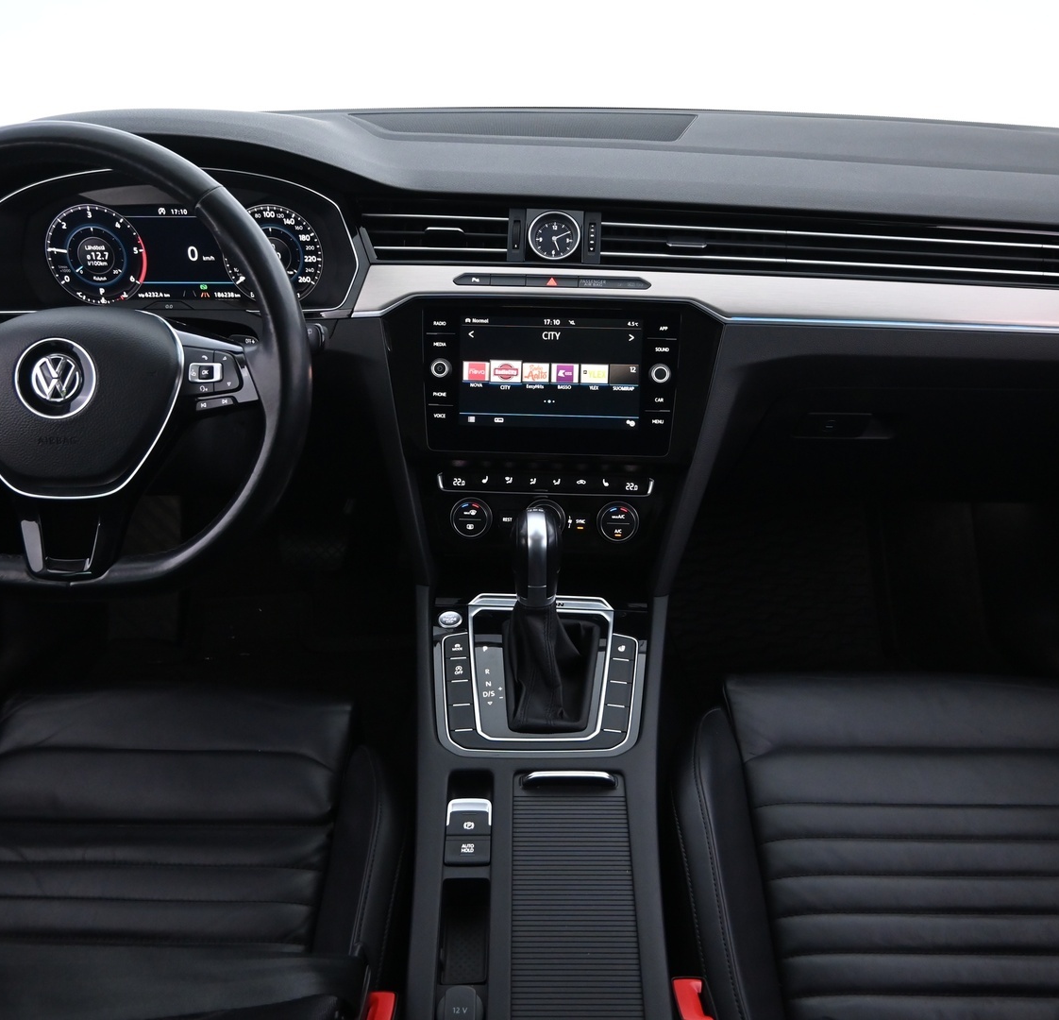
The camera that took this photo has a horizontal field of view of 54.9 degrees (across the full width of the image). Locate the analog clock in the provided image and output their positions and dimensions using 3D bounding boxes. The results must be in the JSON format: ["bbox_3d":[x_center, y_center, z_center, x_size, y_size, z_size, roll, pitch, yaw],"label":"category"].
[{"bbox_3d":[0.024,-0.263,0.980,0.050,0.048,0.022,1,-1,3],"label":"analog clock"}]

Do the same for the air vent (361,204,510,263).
[{"bbox_3d":[-0.092,-0.269,0.990,0.142,0.054,0.045,1,3,2],"label":"air vent"}]

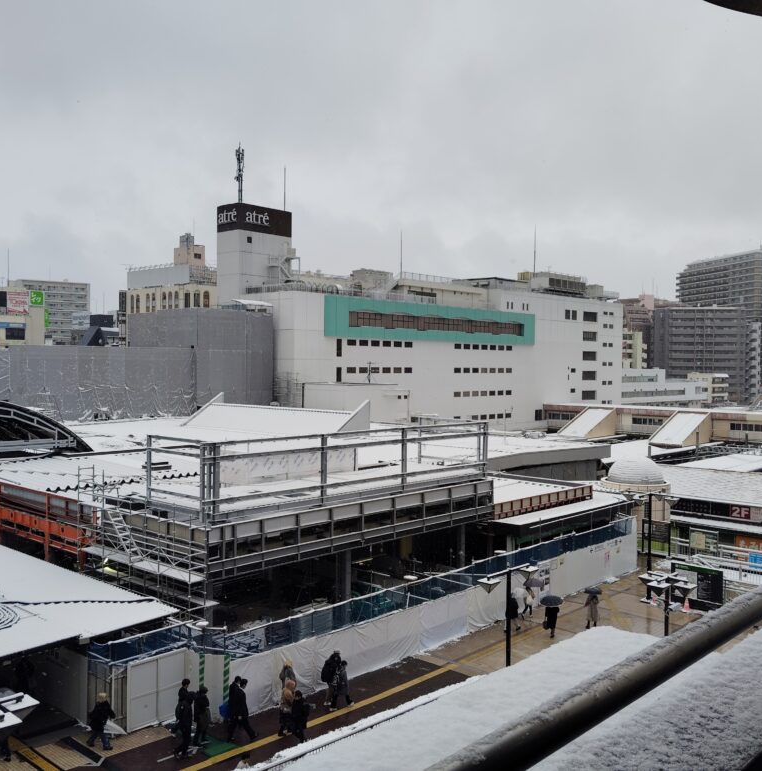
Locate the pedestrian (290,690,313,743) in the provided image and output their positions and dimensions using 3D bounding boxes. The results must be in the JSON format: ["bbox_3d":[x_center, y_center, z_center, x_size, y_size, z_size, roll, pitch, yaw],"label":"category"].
[{"bbox_3d":[-2.400,9.885,24.798,0.500,1.530,0.450,2,2,41],"label":"pedestrian"}]

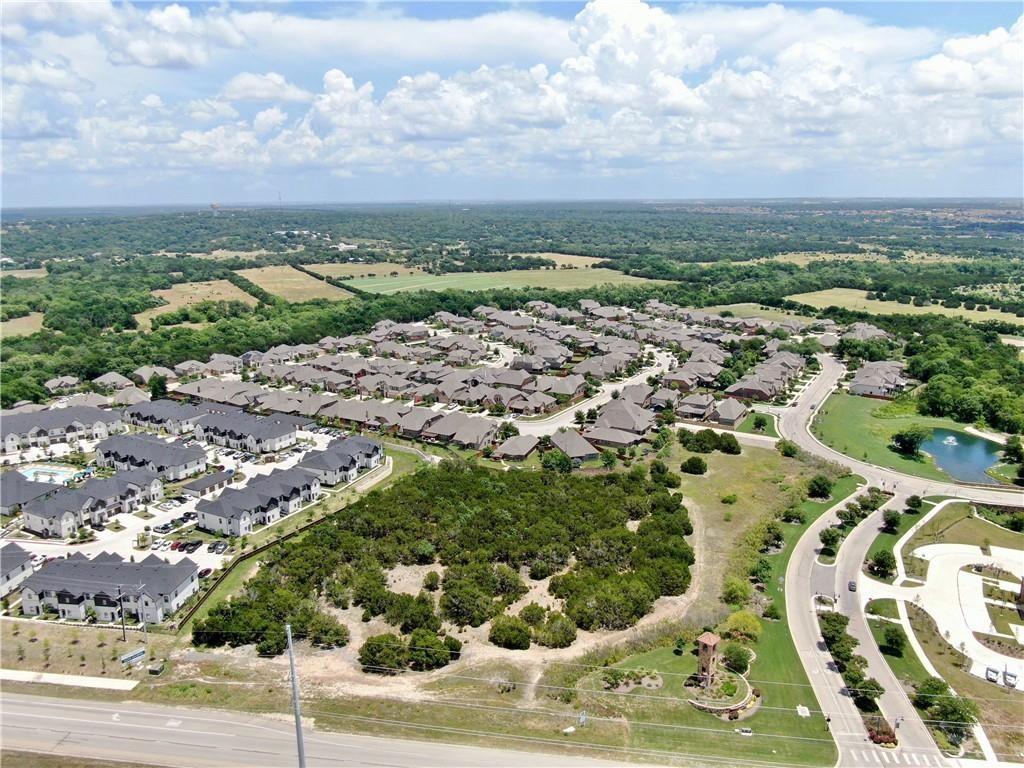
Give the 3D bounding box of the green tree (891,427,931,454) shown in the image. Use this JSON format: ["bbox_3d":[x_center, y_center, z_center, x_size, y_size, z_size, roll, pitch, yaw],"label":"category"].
[{"bbox_3d":[152.720,21.060,294.500,13.800,10.000,12.500,-1,14,0],"label":"green tree"}]

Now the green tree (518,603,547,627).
[{"bbox_3d":[4.840,54.040,179.460,6.420,5.700,6.420,0,13,0],"label":"green tree"}]

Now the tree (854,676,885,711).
[{"bbox_3d":[69.090,59.030,148.640,5.700,6.200,5.700,-1,14,0],"label":"tree"}]

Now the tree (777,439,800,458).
[{"bbox_3d":[106.230,24.800,295.820,8.180,7.190,8.180,0,13,0],"label":"tree"}]

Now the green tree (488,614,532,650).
[{"bbox_3d":[-0.360,54.490,170.530,9.600,6.100,9.300,-1,14,0],"label":"green tree"}]

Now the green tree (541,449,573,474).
[{"bbox_3d":[16.080,27.510,276.190,11.300,8.700,10.000,-1,14,0],"label":"green tree"}]

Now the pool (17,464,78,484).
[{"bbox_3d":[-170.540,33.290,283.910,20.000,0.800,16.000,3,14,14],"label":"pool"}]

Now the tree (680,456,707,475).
[{"bbox_3d":[64.990,28.880,275.090,9.100,5.600,8.300,-1,14,0],"label":"tree"}]

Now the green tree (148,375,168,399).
[{"bbox_3d":[-180.540,1.430,392.620,9.020,12.200,9.020,0,13,0],"label":"green tree"}]

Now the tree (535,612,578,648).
[{"bbox_3d":[9.880,55.140,171.860,9.720,7.010,9.720,0,13,0],"label":"tree"}]

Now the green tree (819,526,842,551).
[{"bbox_3d":[89.590,43.830,216.470,5.990,7.150,5.990,0,13,0],"label":"green tree"}]

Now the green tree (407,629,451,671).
[{"bbox_3d":[-17.520,56.540,163.530,8.900,8.560,8.900,0,13,0],"label":"green tree"}]

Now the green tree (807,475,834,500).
[{"bbox_3d":[102.060,34.100,254.550,8.010,8.260,8.010,0,13,0],"label":"green tree"}]

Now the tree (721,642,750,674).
[{"bbox_3d":[46.570,56.750,159.870,6.100,5.800,6.000,-1,14,0],"label":"tree"}]

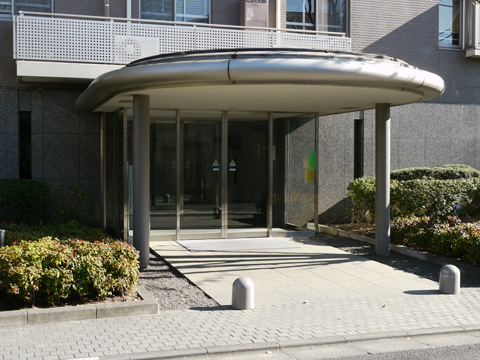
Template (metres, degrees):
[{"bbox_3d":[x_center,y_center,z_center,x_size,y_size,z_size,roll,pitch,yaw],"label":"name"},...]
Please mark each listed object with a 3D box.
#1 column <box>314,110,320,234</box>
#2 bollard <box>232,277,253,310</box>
[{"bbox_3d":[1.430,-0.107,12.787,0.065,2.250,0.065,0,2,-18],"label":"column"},{"bbox_3d":[0.024,1.120,6.964,0.220,0.310,0.220,0,2,0],"label":"bollard"}]

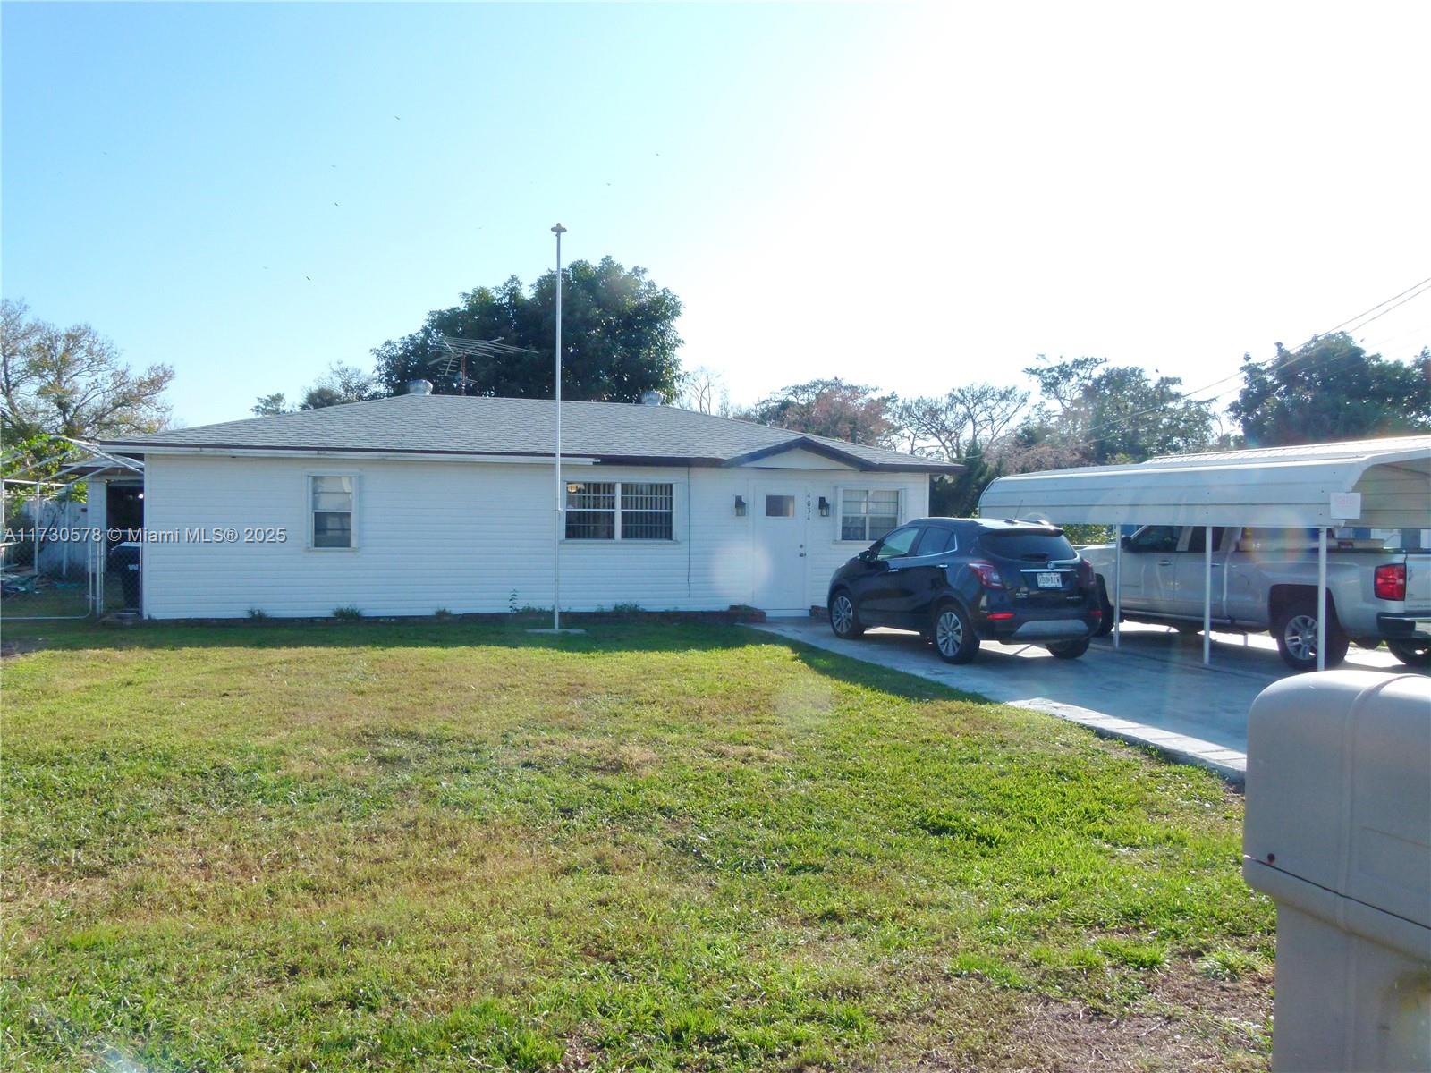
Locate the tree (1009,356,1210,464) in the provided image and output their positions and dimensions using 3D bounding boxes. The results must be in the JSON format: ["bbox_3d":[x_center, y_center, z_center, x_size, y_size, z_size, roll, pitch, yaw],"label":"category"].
[{"bbox_3d":[16.576,-3.263,43.082,8.373,8.595,7.500,1,1,0],"label":"tree"}]

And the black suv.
[{"bbox_3d":[3.047,0.620,13.592,1.790,1.658,4.277,0,1,-20],"label":"black suv"}]

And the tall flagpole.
[{"bbox_3d":[-2.284,-1.592,15.000,0.230,5.909,0.230,0,1,-15],"label":"tall flagpole"}]

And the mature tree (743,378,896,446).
[{"bbox_3d":[4.504,-3.107,46.075,7.066,7.871,6.500,1,1,0],"label":"mature tree"}]

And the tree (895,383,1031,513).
[{"bbox_3d":[10.212,-2.697,43.070,5.582,7.307,5.300,1,1,0],"label":"tree"}]

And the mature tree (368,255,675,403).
[{"bbox_3d":[-5.875,-3.836,32.091,9.658,9.604,9.000,1,1,0],"label":"mature tree"}]

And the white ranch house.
[{"bbox_3d":[-3.162,-0.686,19.714,13.033,3.864,8.237,0,1,-15],"label":"white ranch house"}]

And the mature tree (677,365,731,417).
[{"bbox_3d":[-0.599,-3.437,46.080,2.900,8.405,2.900,1,1,0],"label":"mature tree"}]

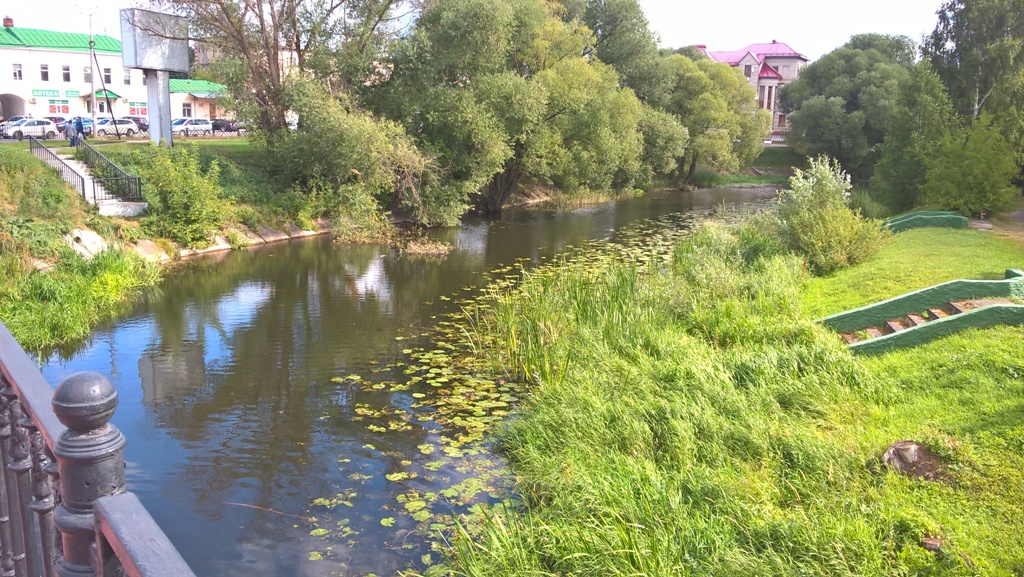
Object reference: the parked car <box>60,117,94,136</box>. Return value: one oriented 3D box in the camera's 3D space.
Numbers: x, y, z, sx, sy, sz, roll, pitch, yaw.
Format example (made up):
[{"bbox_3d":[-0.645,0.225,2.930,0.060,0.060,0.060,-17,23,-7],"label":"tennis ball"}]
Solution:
[{"bbox_3d":[-41.473,-15.465,77.840,4.200,1.580,1.780,-5,13,-27],"label":"parked car"}]

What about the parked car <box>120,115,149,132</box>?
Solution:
[{"bbox_3d":[-42.601,-18.551,92.329,4.500,1.680,1.830,10,14,35],"label":"parked car"}]

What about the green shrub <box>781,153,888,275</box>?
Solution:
[{"bbox_3d":[11.115,-2.508,28.000,3.500,3.850,3.300,2,12,0],"label":"green shrub"}]

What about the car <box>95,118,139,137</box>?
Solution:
[{"bbox_3d":[-36.747,-14.749,74.833,1.850,1.650,4.600,10,14,35],"label":"car"}]

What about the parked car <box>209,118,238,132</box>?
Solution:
[{"bbox_3d":[-34.560,-19.169,96.850,4.300,1.480,1.780,8,13,27],"label":"parked car"}]

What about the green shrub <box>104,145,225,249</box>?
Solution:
[{"bbox_3d":[-14.753,-3.994,35.000,4.300,4.050,3.600,2,12,0],"label":"green shrub"}]

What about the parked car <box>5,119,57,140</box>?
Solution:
[{"bbox_3d":[-39.608,-13.143,66.838,1.800,1.600,4.350,10,14,34],"label":"parked car"}]

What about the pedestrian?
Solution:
[{"bbox_3d":[-27.708,-9.726,51.200,0.520,1.680,0.380,-5,14,-30],"label":"pedestrian"}]

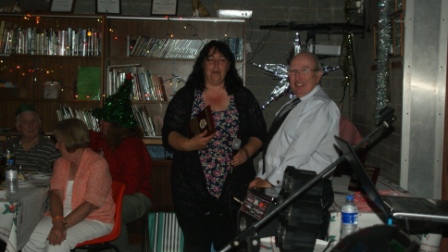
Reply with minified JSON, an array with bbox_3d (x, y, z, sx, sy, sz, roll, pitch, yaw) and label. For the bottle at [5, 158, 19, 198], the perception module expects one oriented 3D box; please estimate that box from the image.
[{"bbox_3d":[-1.181,0.290,4.157,0.066,0.215,0.066,1,4,0],"label":"bottle"}]

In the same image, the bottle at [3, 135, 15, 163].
[{"bbox_3d":[-1.324,0.211,4.610,0.083,0.290,0.083,1,4,0],"label":"bottle"}]

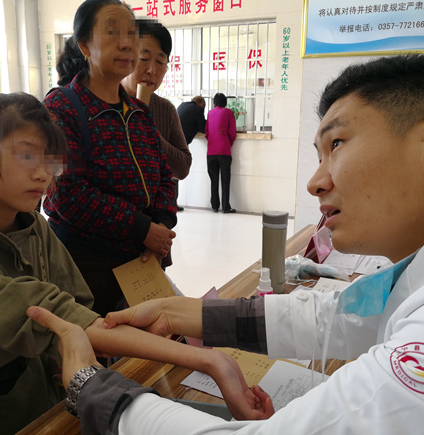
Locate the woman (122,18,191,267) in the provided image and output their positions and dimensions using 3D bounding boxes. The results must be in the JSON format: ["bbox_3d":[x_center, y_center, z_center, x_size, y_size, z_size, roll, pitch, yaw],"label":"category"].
[{"bbox_3d":[-0.250,0.070,1.750,0.480,1.540,0.380,-8,15,-38],"label":"woman"}]

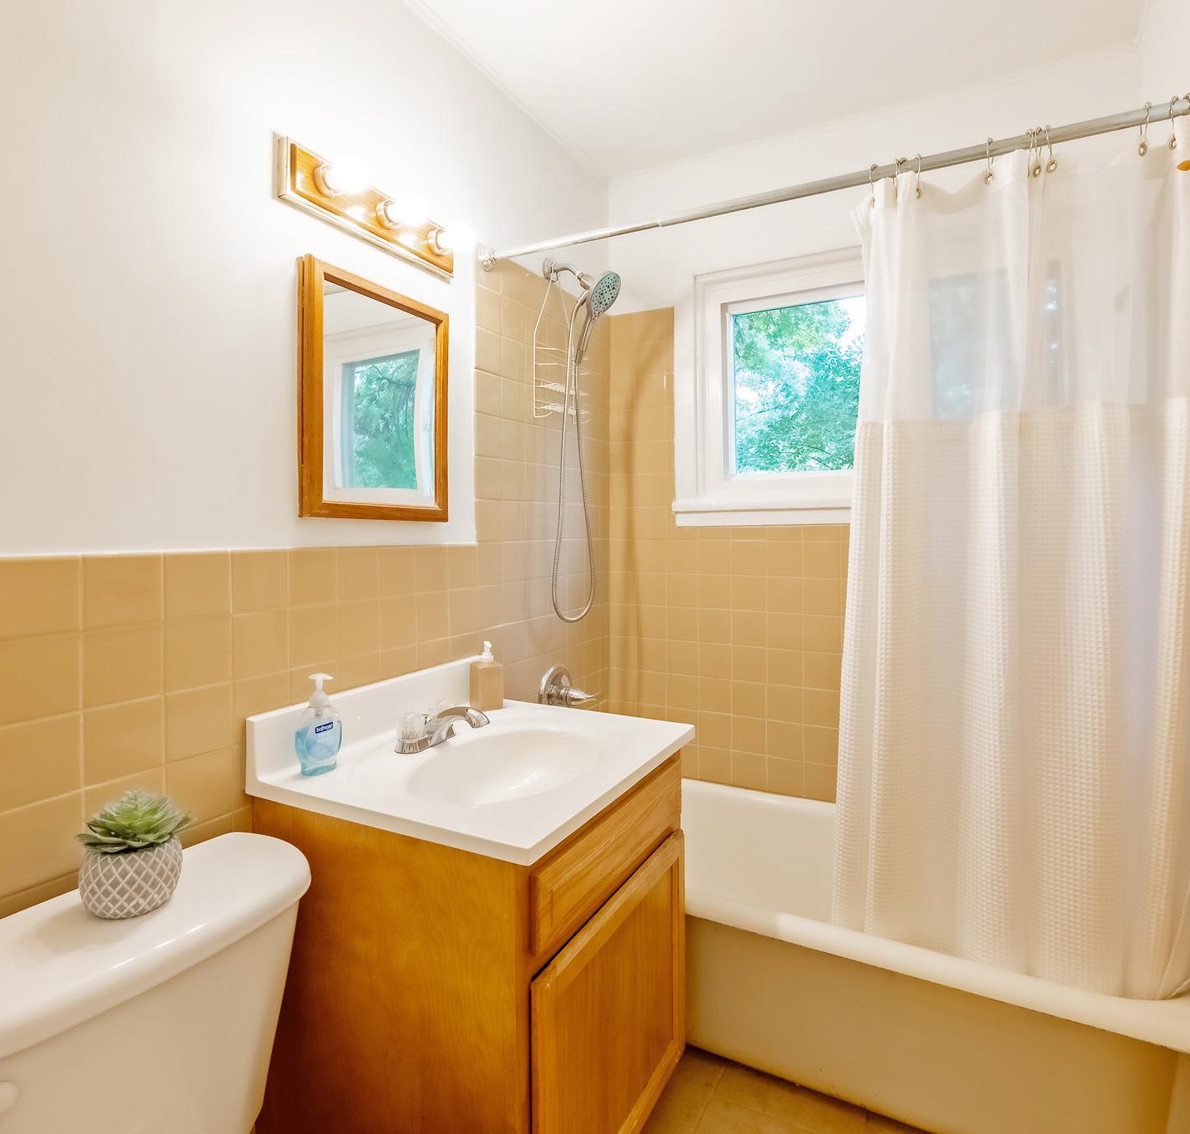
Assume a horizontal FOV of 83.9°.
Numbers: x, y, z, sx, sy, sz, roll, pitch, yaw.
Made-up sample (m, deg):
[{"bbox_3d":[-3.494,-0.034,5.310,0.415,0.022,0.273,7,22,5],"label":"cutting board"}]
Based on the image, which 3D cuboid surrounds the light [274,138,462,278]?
[{"bbox_3d":[-0.411,-0.742,1.377,0.145,0.112,0.455,1,3,29],"label":"light"}]

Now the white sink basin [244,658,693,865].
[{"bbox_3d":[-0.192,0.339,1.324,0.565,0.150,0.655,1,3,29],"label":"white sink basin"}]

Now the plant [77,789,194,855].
[{"bbox_3d":[-0.597,0.315,0.853,0.115,0.060,0.115,1,3,29],"label":"plant"}]

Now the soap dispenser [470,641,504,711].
[{"bbox_3d":[-0.268,0.267,1.641,0.055,0.158,0.055,-1,3,-26],"label":"soap dispenser"}]

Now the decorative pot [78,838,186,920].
[{"bbox_3d":[-0.597,0.396,0.853,0.107,0.072,0.107,0,3,0],"label":"decorative pot"}]

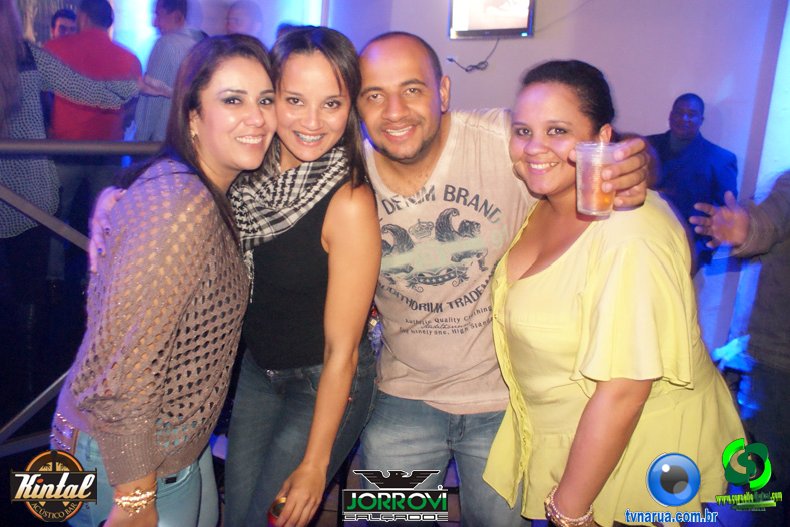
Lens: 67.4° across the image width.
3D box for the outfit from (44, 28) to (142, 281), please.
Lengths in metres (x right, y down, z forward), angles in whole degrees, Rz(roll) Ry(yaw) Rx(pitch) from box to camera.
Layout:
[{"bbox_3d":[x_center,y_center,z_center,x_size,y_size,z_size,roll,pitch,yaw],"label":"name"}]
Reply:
[{"bbox_3d":[-1.698,-0.579,3.321,0.520,1.400,0.340,-4,15,-23],"label":"outfit"}]

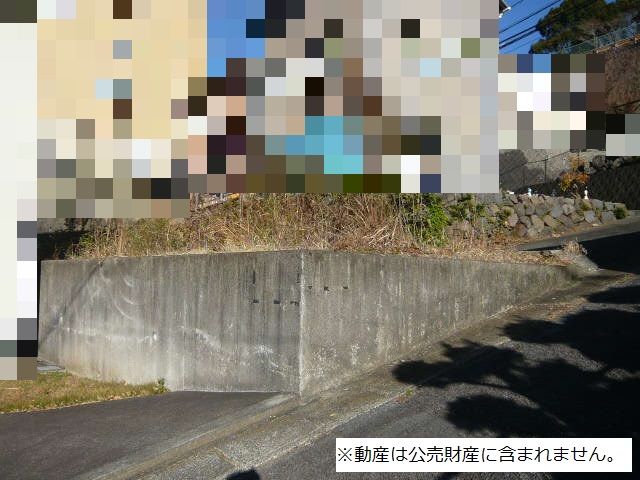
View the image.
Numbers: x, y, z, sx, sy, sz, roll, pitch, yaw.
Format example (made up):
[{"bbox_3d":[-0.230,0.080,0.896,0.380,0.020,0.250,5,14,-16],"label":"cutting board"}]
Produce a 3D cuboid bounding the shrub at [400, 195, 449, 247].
[{"bbox_3d":[2.859,-0.539,14.300,1.350,1.500,1.100,0,-4,0],"label":"shrub"}]

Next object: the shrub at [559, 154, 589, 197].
[{"bbox_3d":[8.996,-2.280,18.300,1.100,1.480,1.000,0,-4,0],"label":"shrub"}]

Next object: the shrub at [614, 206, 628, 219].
[{"bbox_3d":[11.124,-1.015,19.100,0.520,0.450,0.460,0,-4,0],"label":"shrub"}]

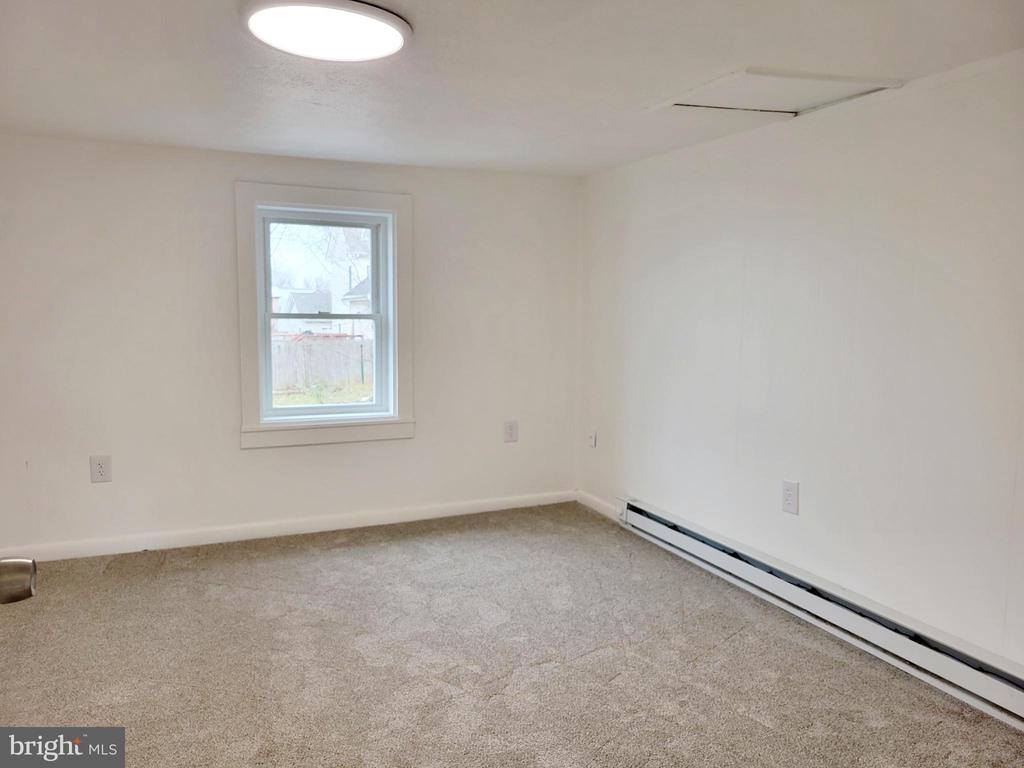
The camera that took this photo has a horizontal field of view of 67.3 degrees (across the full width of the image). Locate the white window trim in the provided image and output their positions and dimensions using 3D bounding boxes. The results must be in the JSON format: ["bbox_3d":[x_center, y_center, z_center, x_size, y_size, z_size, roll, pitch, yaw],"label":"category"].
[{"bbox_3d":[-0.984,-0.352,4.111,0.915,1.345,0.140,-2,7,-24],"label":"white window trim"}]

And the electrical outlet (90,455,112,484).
[{"bbox_3d":[-1.968,0.408,3.687,0.088,0.129,0.015,-2,7,-24],"label":"electrical outlet"}]

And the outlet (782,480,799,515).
[{"bbox_3d":[1.134,0.463,3.136,0.015,0.128,0.086,-2,7,-24],"label":"outlet"}]

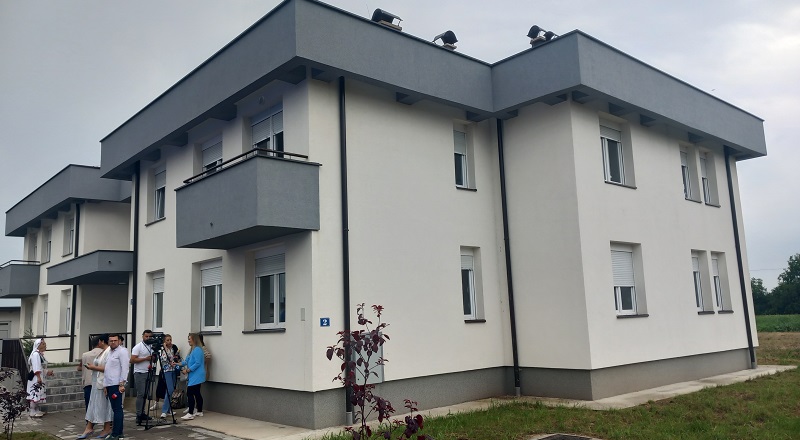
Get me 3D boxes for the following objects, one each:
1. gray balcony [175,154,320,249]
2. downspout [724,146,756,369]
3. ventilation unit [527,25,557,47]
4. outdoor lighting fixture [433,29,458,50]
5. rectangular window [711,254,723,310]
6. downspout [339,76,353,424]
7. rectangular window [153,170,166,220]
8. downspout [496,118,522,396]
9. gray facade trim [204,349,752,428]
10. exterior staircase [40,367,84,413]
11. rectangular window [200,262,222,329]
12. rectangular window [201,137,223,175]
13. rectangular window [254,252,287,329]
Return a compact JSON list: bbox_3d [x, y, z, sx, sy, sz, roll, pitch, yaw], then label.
[{"bbox_3d":[-3.133,-0.225,12.300,1.170,1.230,3.670,6,-12,-41],"label":"gray balcony"},{"bbox_3d":[9.983,1.046,18.332,0.120,6.489,0.120,6,-12,-41],"label":"downspout"},{"bbox_3d":[3.475,-4.500,15.218,0.720,0.420,0.440,6,-12,-41],"label":"ventilation unit"},{"bbox_3d":[1.128,-4.400,15.296,0.500,0.420,0.460,6,-12,-41],"label":"outdoor lighting fixture"},{"bbox_3d":[8.828,1.775,17.556,0.940,1.550,0.130,6,-12,-41],"label":"rectangular window"},{"bbox_3d":[-1.021,0.444,11.688,0.120,6.545,0.120,6,-12,-41],"label":"downspout"},{"bbox_3d":[-6.562,-0.672,17.565,0.120,1.468,1.365,6,-12,-41],"label":"rectangular window"},{"bbox_3d":[2.505,0.751,14.372,0.120,6.433,0.120,6,-12,-41],"label":"downspout"},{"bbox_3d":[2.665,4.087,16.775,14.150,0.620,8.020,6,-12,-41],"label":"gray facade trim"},{"bbox_3d":[-8.210,4.094,15.188,1.750,0.920,1.700,6,-12,-41],"label":"exterior staircase"},{"bbox_3d":[-4.305,1.861,14.689,0.120,1.490,1.580,6,-12,-41],"label":"rectangular window"},{"bbox_3d":[-4.407,-1.149,14.946,0.140,1.420,1.600,6,-12,-41],"label":"rectangular window"},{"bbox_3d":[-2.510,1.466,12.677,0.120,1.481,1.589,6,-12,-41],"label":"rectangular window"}]

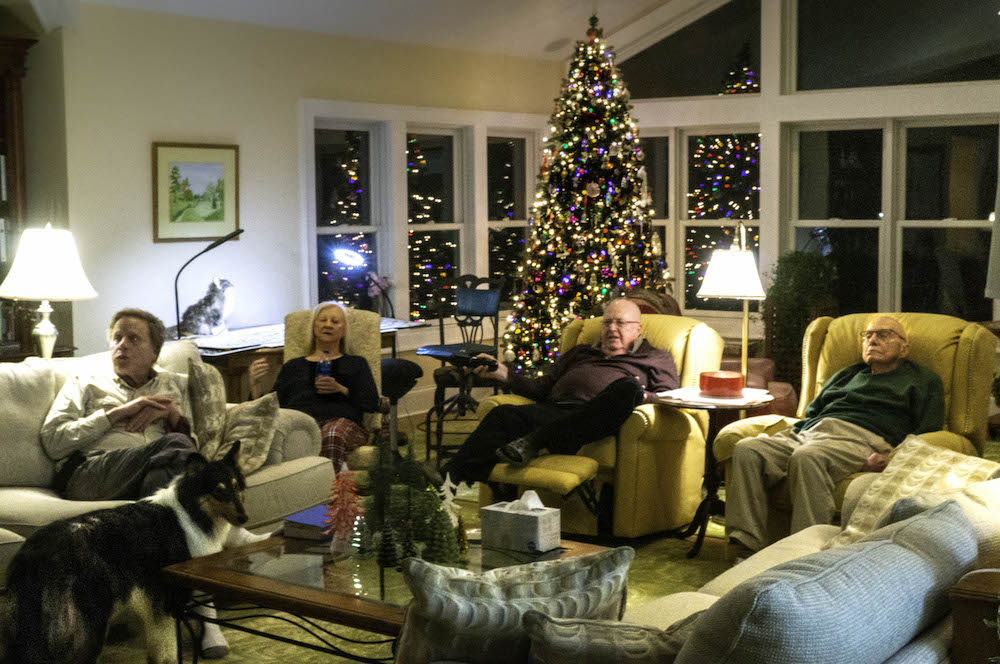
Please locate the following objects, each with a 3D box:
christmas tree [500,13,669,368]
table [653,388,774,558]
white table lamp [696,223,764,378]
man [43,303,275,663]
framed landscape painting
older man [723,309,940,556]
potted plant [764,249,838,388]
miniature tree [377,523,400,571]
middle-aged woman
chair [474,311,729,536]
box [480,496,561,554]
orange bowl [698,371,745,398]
[{"bbox_3d":[0.631,-0.801,9.588,1.240,2.825,1.240,0,6,0],"label":"christmas tree"},{"bbox_3d":[0.954,0.632,6.094,0.545,0.665,0.545,0,6,0],"label":"table"},{"bbox_3d":[1.164,0.164,6.852,0.360,1.446,0.370,3,7,30],"label":"white table lamp"},{"bbox_3d":[-1.173,0.520,4.736,0.680,1.190,0.880,-4,7,-32],"label":"man"},{"bbox_3d":[-1.819,-0.836,8.182,0.030,0.586,0.655,4,7,38],"label":"framed landscape painting"},{"bbox_3d":[1.487,0.454,5.996,0.620,1.030,0.880,4,8,40],"label":"older man"},{"bbox_3d":[1.881,0.048,8.548,0.460,1.120,0.460,4,7,35],"label":"potted plant"},{"bbox_3d":[-0.344,0.662,4.211,0.070,0.133,0.070,0,6,0],"label":"miniature tree"},{"bbox_3d":[-0.925,0.386,6.853,0.640,1.030,0.880,-1,6,-9],"label":"middle-aged woman"},{"bbox_3d":[0.428,0.430,6.556,0.880,0.980,1.280,4,7,37],"label":"chair"},{"bbox_3d":[0.070,0.640,4.438,0.223,0.124,0.123,4,7,35],"label":"box"},{"bbox_3d":[1.028,0.240,6.306,0.205,0.092,0.205,0,6,0],"label":"orange bowl"}]

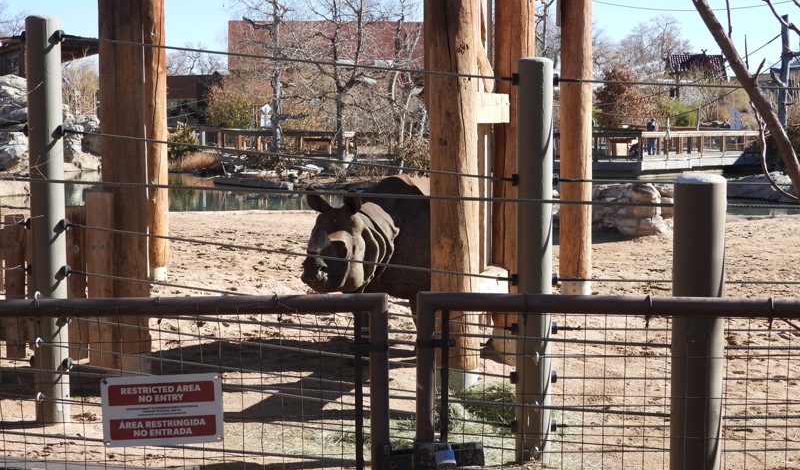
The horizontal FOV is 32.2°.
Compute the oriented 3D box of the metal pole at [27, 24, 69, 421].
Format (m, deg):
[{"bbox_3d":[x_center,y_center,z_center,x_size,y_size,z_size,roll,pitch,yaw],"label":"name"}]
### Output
[{"bbox_3d":[-2.285,-0.105,9.030,0.220,2.610,0.220,0,5,0],"label":"metal pole"}]

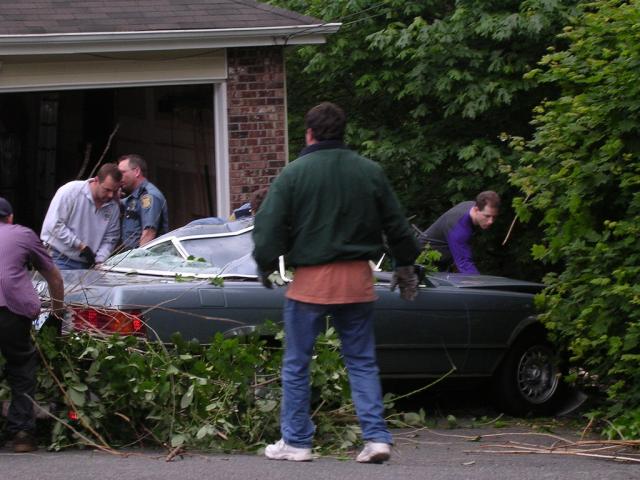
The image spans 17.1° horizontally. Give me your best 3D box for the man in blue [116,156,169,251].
[{"bbox_3d":[-1.230,0.280,14.800,0.420,1.740,0.520,-3,2,-44],"label":"man in blue"}]

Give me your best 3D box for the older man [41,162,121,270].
[{"bbox_3d":[-1.600,0.310,14.350,0.600,1.660,0.560,0,2,44],"label":"older man"}]

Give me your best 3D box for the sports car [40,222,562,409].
[{"bbox_3d":[-0.070,0.500,14.450,4.650,1.330,1.800,2,1,-45],"label":"sports car"}]

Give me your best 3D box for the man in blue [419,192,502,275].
[{"bbox_3d":[1.000,0.410,15.900,0.720,1.500,0.540,-1,2,30],"label":"man in blue"}]

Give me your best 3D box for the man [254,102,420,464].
[{"bbox_3d":[0.090,0.210,10.500,0.760,1.770,0.450,-2,2,-16],"label":"man"}]

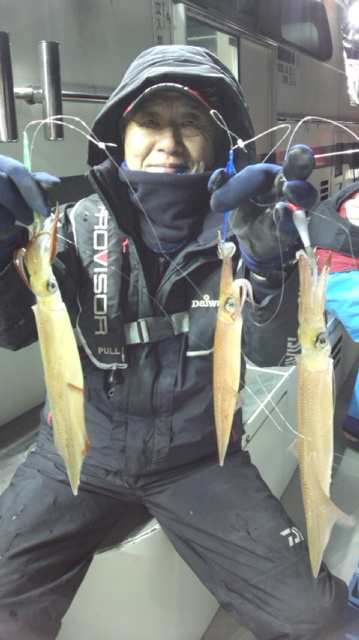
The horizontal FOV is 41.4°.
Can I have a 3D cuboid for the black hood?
[{"bbox_3d":[-0.016,-0.352,0.875,0.285,0.255,0.265,-1,16,0],"label":"black hood"}]

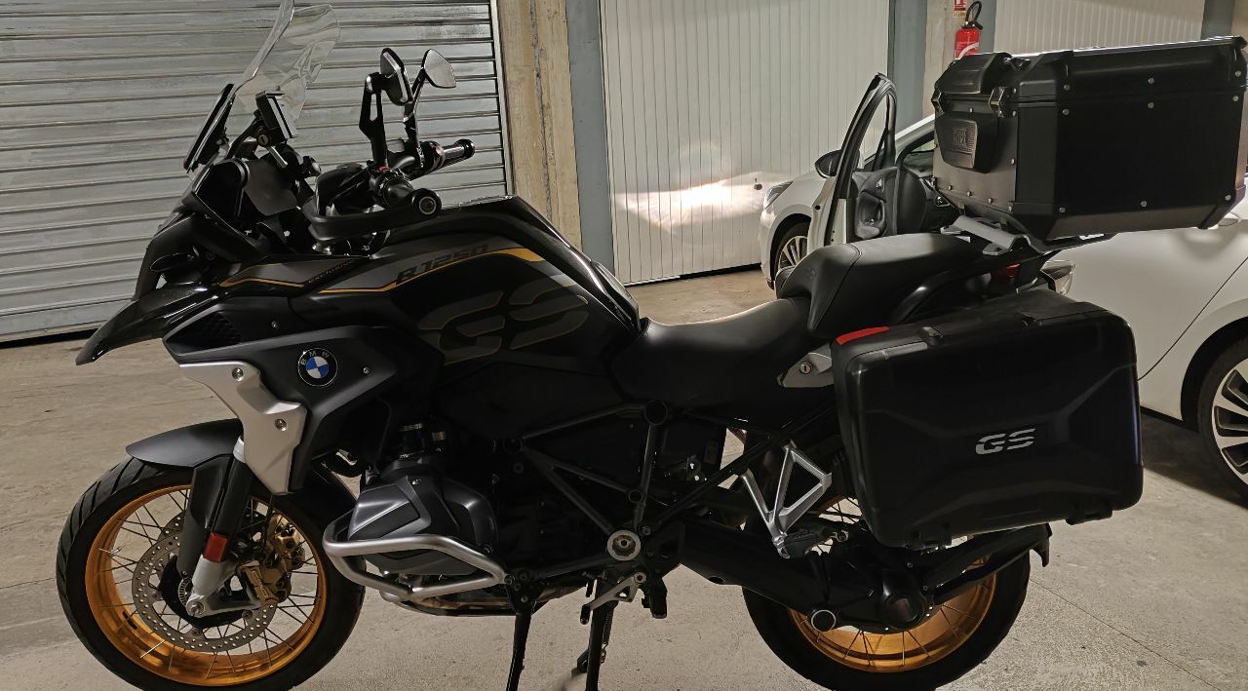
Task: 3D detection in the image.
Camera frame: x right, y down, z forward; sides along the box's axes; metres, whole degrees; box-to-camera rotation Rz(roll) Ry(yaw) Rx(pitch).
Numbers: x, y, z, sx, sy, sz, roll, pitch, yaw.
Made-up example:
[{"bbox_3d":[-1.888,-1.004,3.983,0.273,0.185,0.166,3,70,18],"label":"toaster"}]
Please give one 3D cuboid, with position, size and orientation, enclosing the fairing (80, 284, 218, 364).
[{"bbox_3d":[-0.977,-0.052,1.825,0.360,0.180,0.240,-1,15,1],"label":"fairing"}]

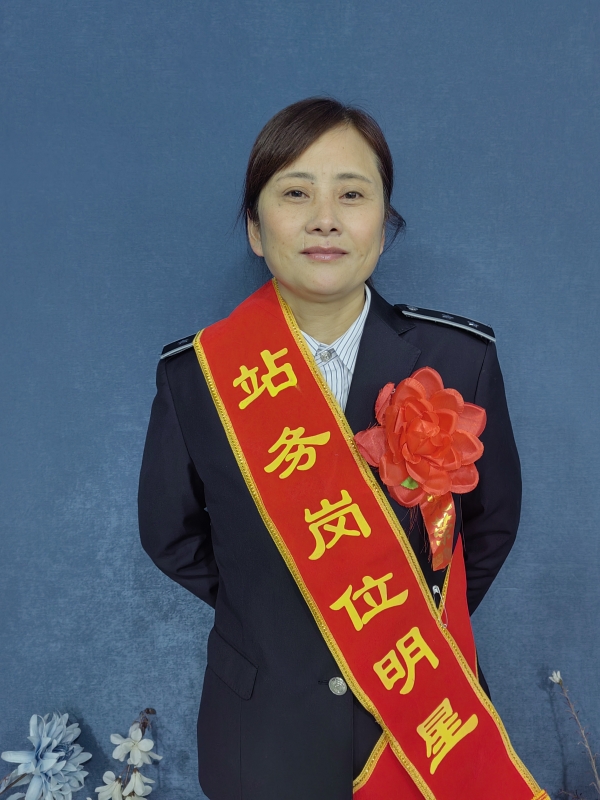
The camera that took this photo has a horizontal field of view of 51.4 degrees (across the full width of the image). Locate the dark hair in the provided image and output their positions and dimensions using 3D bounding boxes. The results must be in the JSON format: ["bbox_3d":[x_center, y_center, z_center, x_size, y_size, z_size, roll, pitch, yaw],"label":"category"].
[{"bbox_3d":[0.027,-0.280,0.770,0.192,0.190,0.195,0,8,-2],"label":"dark hair"}]

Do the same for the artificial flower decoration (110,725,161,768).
[{"bbox_3d":[-0.261,0.550,0.990,0.078,0.068,0.050,-1,8,-9],"label":"artificial flower decoration"}]

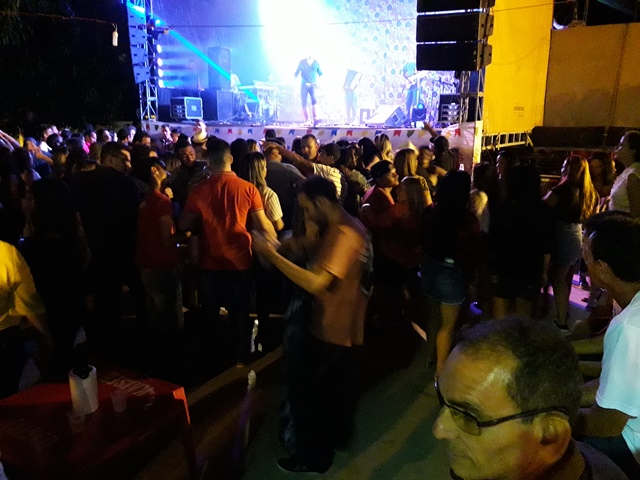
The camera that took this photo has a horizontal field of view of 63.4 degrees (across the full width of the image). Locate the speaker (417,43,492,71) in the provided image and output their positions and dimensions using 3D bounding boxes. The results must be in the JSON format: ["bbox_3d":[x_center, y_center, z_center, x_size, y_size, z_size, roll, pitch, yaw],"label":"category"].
[{"bbox_3d":[2.112,-2.869,8.138,0.980,0.370,0.600,9,21,32],"label":"speaker"}]

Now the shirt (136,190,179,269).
[{"bbox_3d":[-1.252,-0.081,4.000,0.270,0.600,0.390,-13,18,-42],"label":"shirt"}]

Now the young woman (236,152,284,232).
[{"bbox_3d":[-0.460,0.095,4.188,0.450,1.600,0.350,6,15,23],"label":"young woman"}]

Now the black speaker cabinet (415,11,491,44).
[{"bbox_3d":[2.095,-3.271,8.038,0.980,0.370,0.600,9,21,32],"label":"black speaker cabinet"}]

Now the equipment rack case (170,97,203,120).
[{"bbox_3d":[-3.242,-3.213,12.600,0.560,0.530,0.560,9,16,33],"label":"equipment rack case"}]

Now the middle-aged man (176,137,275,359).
[{"bbox_3d":[-0.650,0.113,3.832,0.630,1.730,0.440,0,14,-2],"label":"middle-aged man"}]

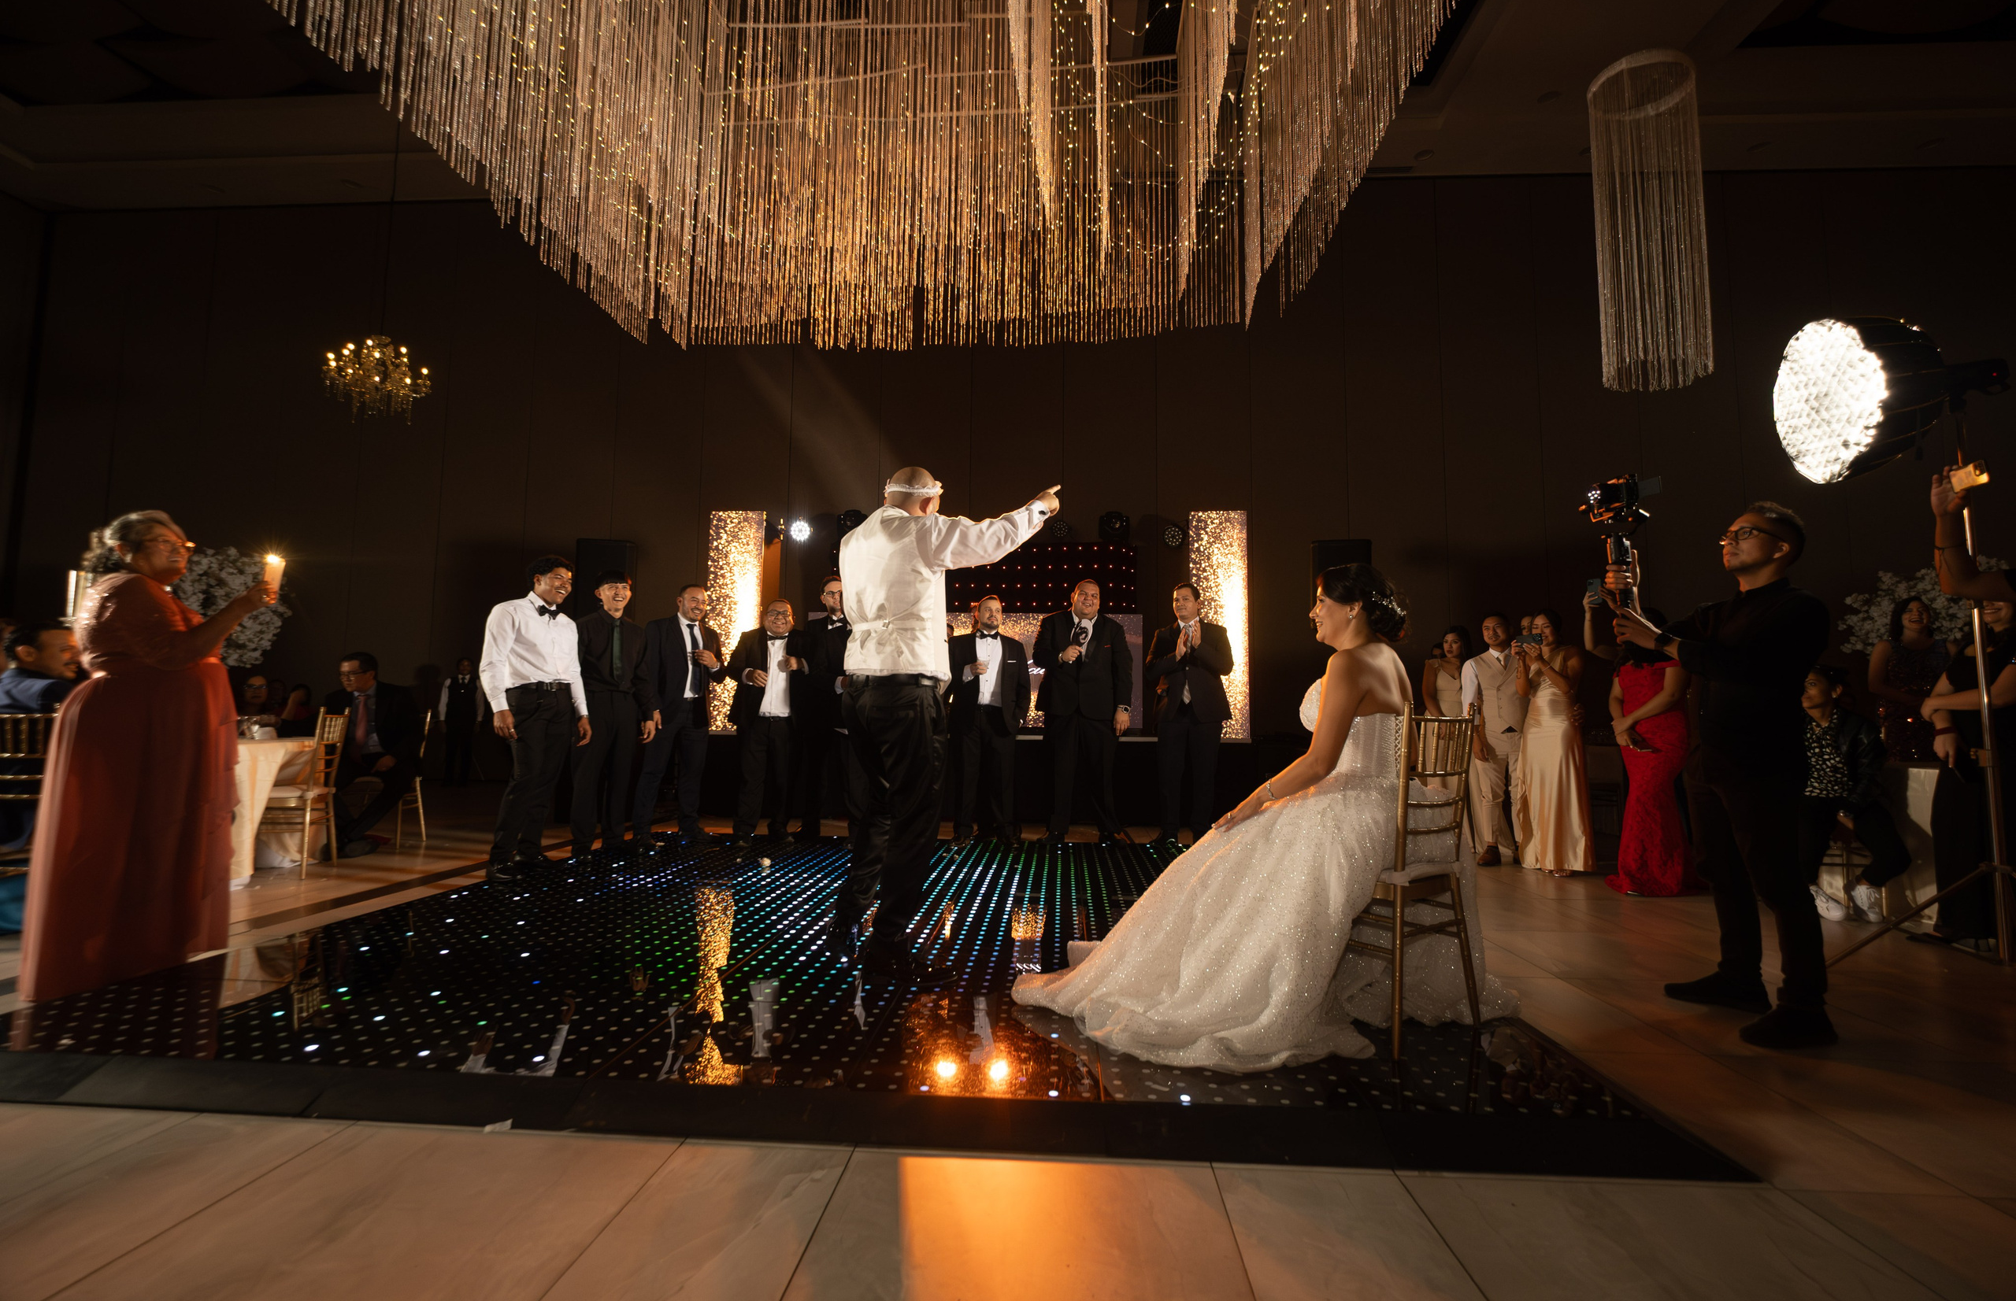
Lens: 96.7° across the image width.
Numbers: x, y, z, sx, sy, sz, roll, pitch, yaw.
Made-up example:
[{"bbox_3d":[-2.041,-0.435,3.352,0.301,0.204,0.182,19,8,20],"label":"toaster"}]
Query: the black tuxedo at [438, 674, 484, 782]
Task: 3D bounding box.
[{"bbox_3d":[-7.077,1.019,11.600,0.540,1.460,0.300,3,-5,-23],"label":"black tuxedo"}]

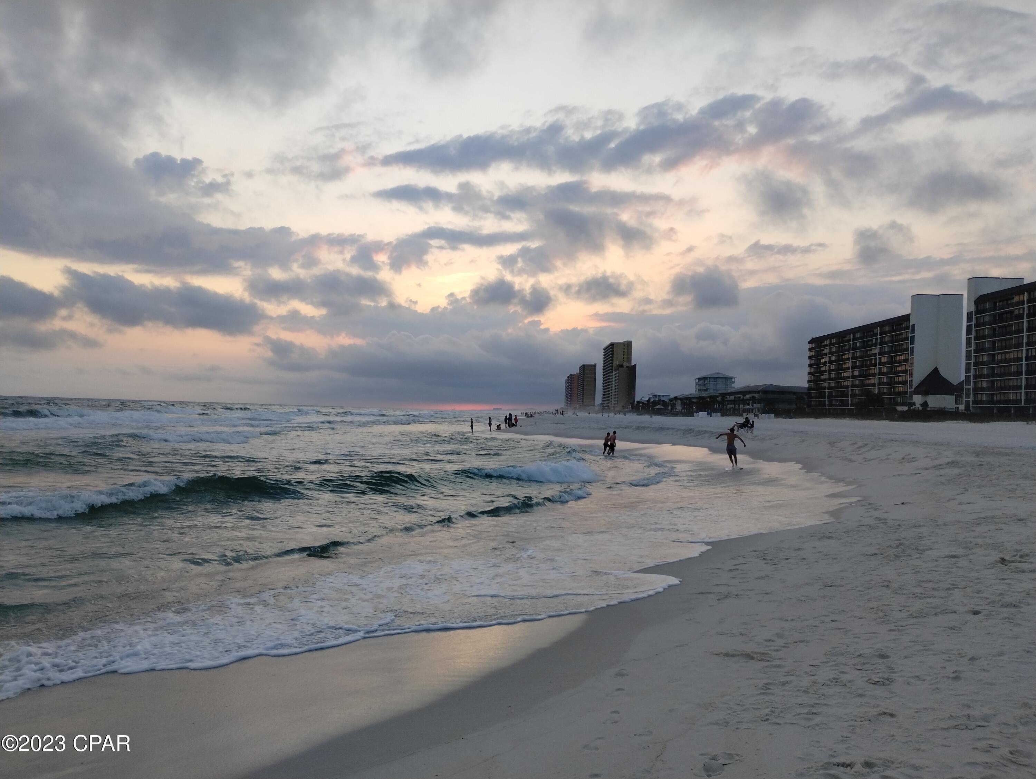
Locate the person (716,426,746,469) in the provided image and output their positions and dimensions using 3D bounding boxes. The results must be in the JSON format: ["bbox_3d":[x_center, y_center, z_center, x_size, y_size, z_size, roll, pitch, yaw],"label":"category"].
[{"bbox_3d":[9.092,2.484,35.800,1.250,1.680,0.500,2,-2,7],"label":"person"}]

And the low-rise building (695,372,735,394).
[{"bbox_3d":[112.369,2.751,478.190,16.000,23.800,32.000,2,-2,-1],"label":"low-rise building"}]

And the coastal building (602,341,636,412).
[{"bbox_3d":[93.184,-10.895,776.644,21.000,64.000,76.000,2,-2,0],"label":"coastal building"}]

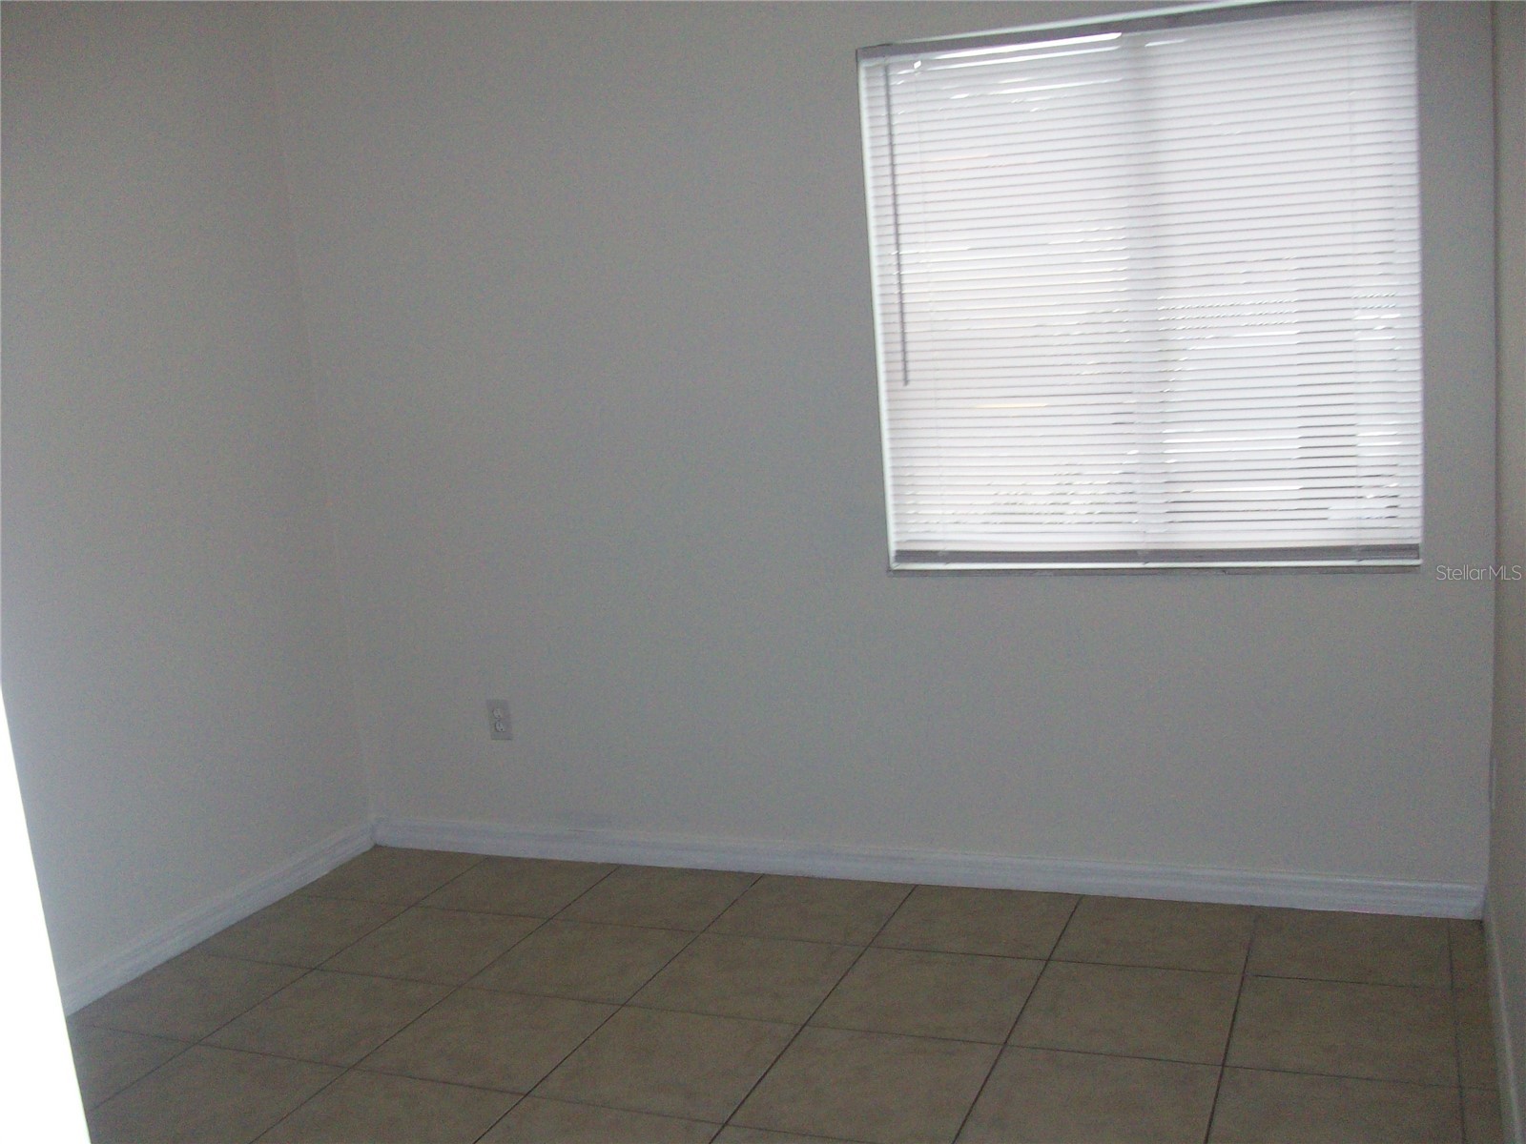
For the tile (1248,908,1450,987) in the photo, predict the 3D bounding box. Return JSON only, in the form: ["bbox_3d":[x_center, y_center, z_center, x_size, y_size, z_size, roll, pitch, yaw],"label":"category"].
[{"bbox_3d":[1.259,0.807,3.218,0.406,0.010,0.386,-1,9,22],"label":"tile"}]

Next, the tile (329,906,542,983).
[{"bbox_3d":[-0.787,0.902,3.614,0.406,0.010,0.406,-1,9,22],"label":"tile"}]

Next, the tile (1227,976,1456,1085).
[{"bbox_3d":[1.139,0.898,2.943,0.414,0.010,0.414,-1,9,22],"label":"tile"}]

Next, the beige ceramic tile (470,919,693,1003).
[{"bbox_3d":[-0.421,0.923,3.556,0.414,0.010,0.414,-1,9,22],"label":"beige ceramic tile"}]

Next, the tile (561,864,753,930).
[{"bbox_3d":[-0.262,0.832,3.820,0.406,0.010,0.386,-1,9,22],"label":"tile"}]

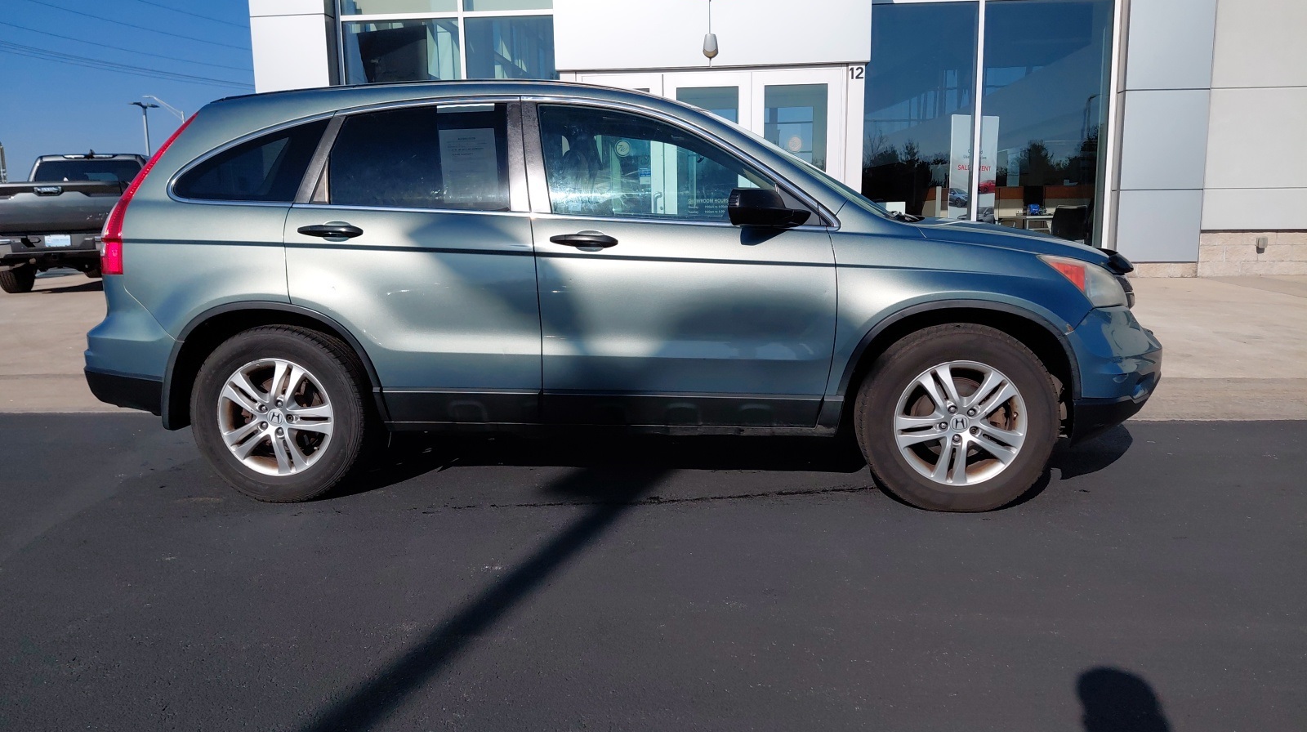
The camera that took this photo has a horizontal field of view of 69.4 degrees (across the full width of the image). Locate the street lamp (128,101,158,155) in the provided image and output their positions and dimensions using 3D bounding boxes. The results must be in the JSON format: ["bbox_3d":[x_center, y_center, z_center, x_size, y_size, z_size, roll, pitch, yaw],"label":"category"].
[{"bbox_3d":[-24.210,-9.119,45.538,0.450,6.970,1.600,3,10,25],"label":"street lamp"}]

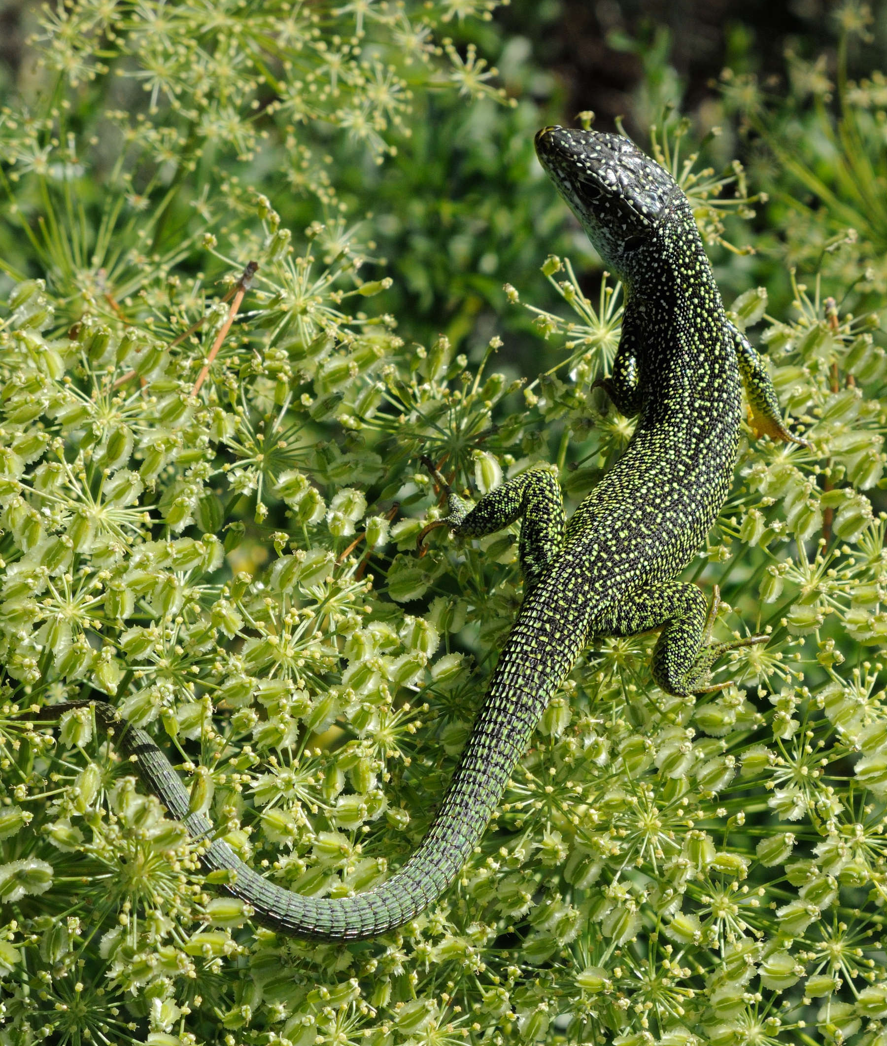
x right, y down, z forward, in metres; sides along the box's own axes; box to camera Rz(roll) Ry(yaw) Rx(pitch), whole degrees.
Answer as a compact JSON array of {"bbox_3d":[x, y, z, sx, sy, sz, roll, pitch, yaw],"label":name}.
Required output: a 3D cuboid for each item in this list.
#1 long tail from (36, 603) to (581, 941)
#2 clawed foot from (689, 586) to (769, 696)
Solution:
[{"bbox_3d":[-0.021,0.039,0.730,0.087,0.028,0.057,0,43,0],"label":"long tail"},{"bbox_3d":[0.046,0.019,0.740,0.018,0.009,0.016,-27,49,-26],"label":"clawed foot"}]

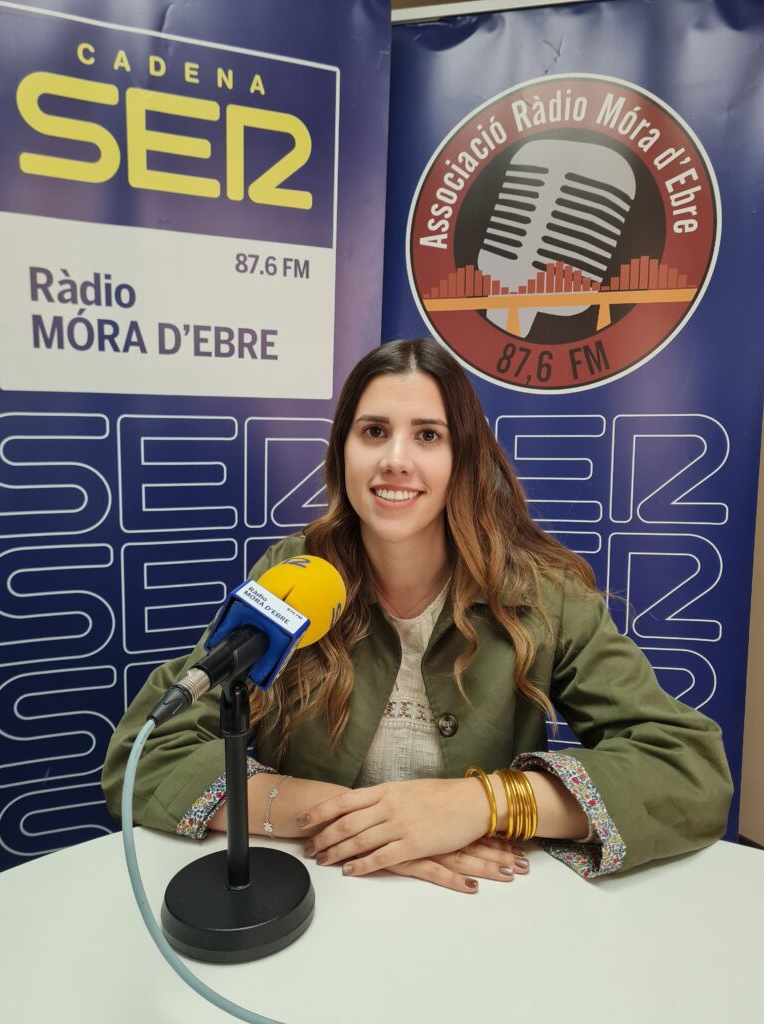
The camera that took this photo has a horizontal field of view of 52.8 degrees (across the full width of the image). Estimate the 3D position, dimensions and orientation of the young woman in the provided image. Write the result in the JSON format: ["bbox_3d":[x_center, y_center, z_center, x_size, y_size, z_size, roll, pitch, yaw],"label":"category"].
[{"bbox_3d":[0.025,0.407,0.984,0.660,1.240,0.640,1,6,6],"label":"young woman"}]

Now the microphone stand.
[{"bbox_3d":[-0.124,0.246,0.659,0.132,0.210,0.132,0,6,0],"label":"microphone stand"}]

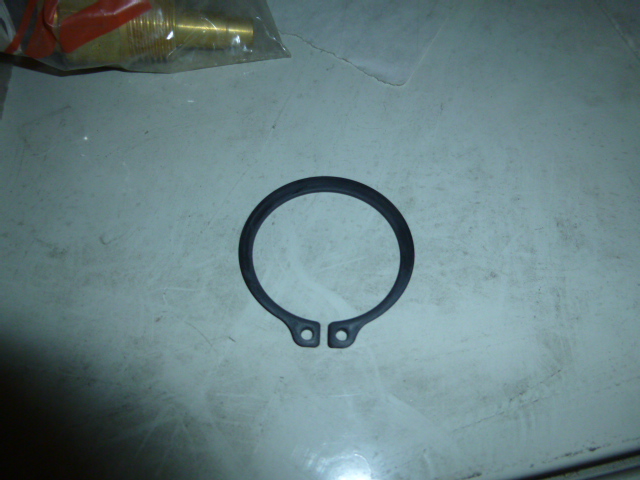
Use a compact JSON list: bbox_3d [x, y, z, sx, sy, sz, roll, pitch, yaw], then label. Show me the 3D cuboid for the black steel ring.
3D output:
[{"bbox_3d":[0.001,0.003,0.103,0.039,0.002,0.042,1,61,-1],"label":"black steel ring"}]

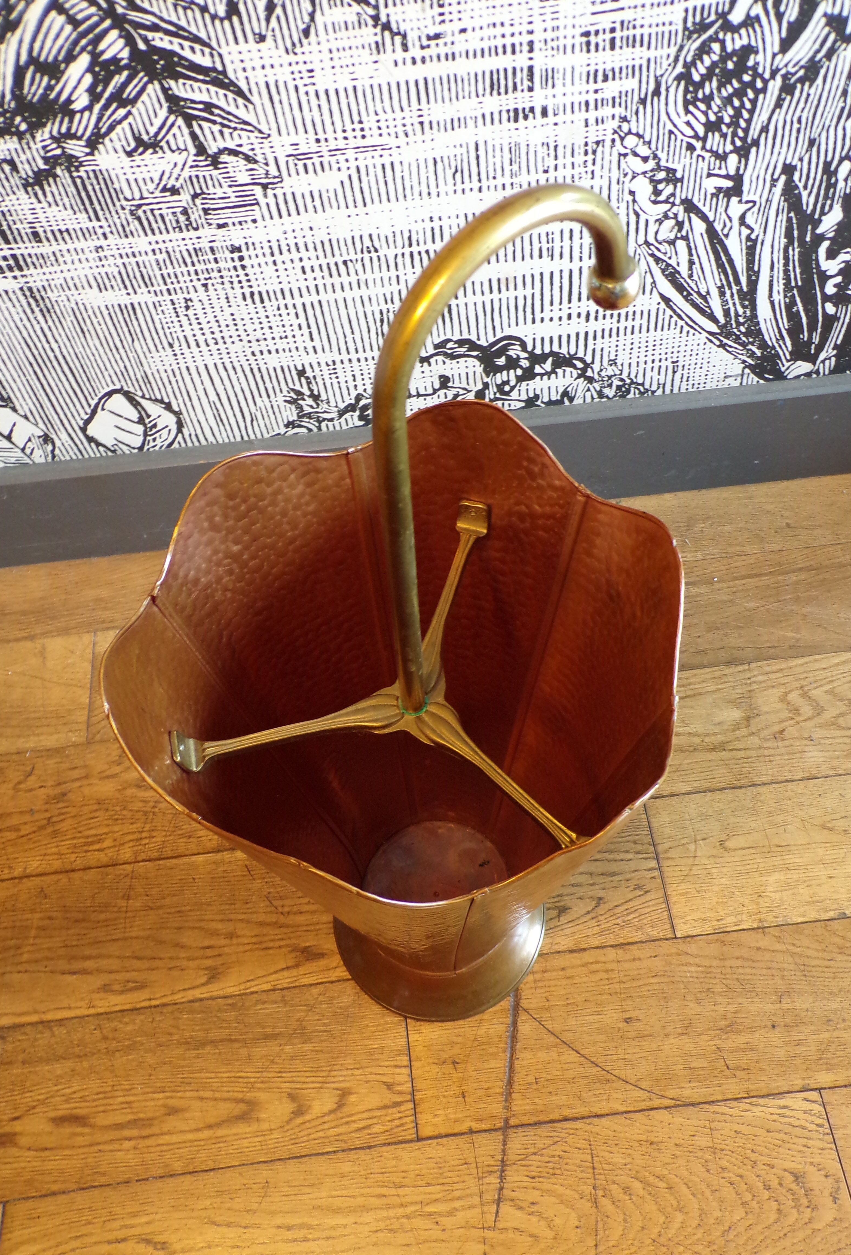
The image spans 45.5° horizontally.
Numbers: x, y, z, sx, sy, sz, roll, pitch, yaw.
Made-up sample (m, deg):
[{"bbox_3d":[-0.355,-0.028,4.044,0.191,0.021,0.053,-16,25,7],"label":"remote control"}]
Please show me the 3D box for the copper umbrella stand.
[{"bbox_3d":[-0.006,0.074,0.686,0.316,0.722,0.327,-35,61,-19],"label":"copper umbrella stand"}]

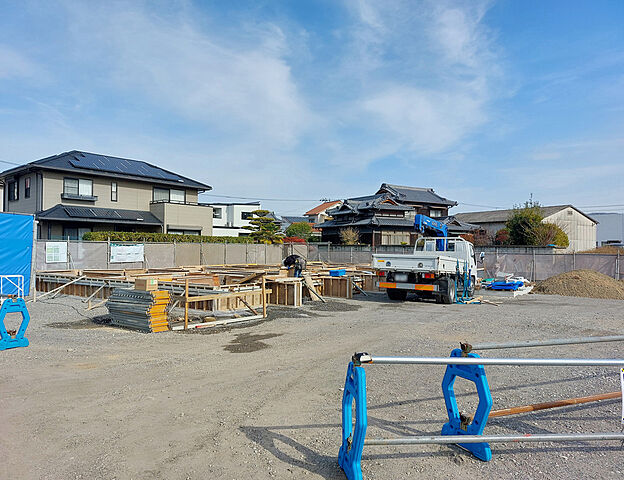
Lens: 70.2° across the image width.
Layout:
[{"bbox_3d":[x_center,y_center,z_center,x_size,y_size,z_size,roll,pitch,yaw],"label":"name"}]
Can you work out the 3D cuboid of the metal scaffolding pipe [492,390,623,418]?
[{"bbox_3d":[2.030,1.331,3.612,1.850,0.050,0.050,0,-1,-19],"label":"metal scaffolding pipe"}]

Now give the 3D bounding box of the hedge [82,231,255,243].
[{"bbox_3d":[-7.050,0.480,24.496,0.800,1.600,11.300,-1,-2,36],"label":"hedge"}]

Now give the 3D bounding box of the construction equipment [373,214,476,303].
[{"bbox_3d":[4.163,0.659,15.164,1.970,2.700,6.000,-1,-3,30],"label":"construction equipment"}]

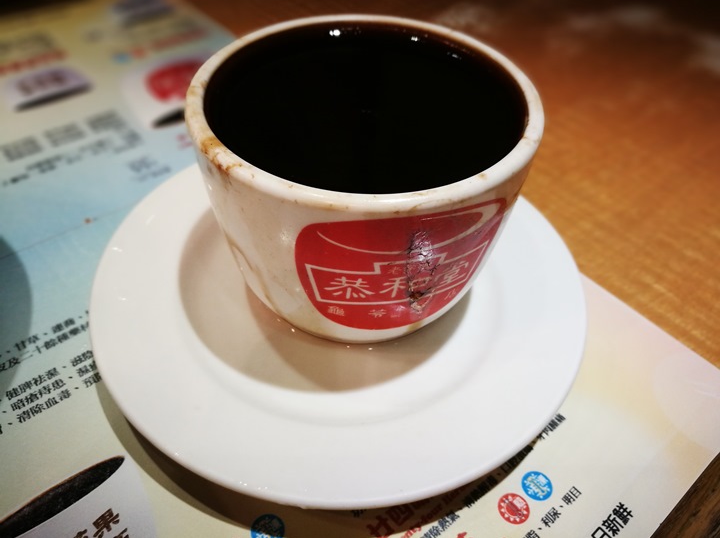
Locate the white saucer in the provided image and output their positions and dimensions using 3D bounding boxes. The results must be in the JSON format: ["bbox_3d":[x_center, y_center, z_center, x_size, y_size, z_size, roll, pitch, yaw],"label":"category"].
[{"bbox_3d":[-0.006,0.005,0.188,0.151,0.021,0.151,1,47,-1],"label":"white saucer"}]

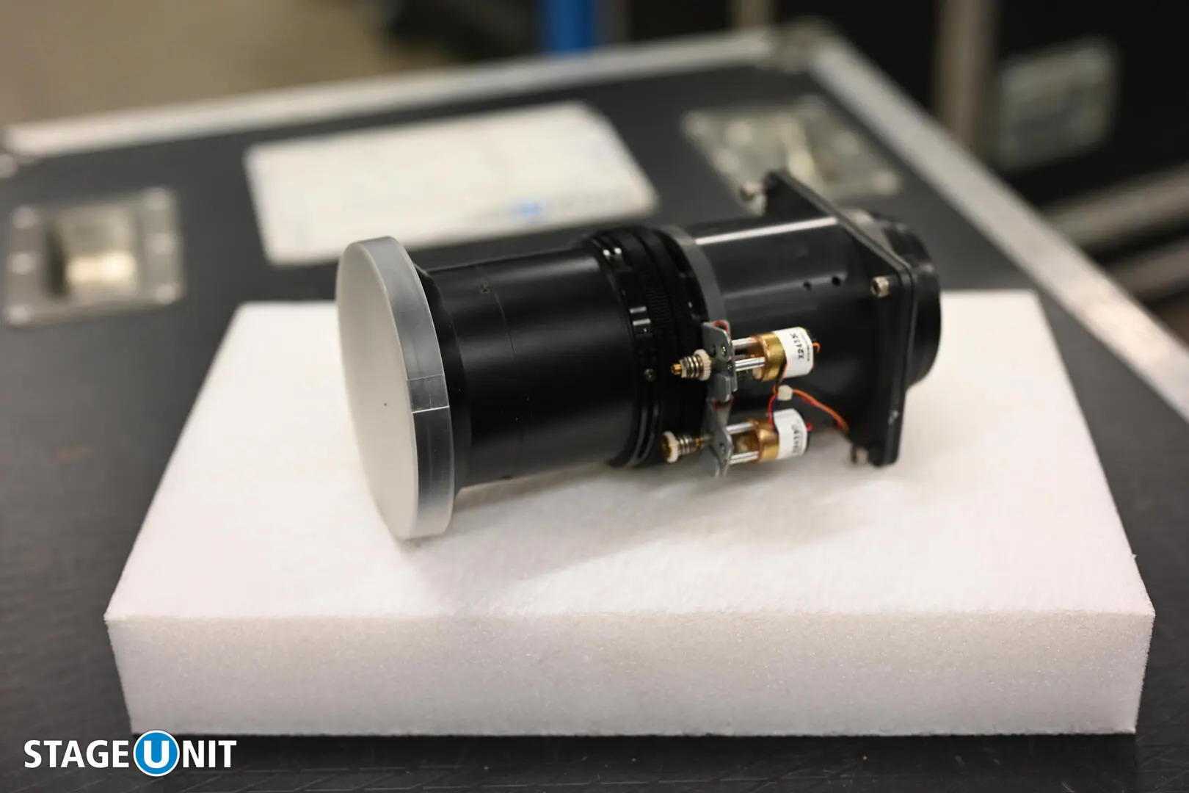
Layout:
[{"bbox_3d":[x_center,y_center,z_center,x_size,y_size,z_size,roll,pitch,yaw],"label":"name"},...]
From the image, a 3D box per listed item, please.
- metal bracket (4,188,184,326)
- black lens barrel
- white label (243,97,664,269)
[{"bbox_3d":[-0.372,-0.100,1.234,0.124,0.020,0.188,-10,33,-11],"label":"metal bracket"},{"bbox_3d":[0.036,-0.029,0.834,0.268,0.128,0.143,-11,33,-20],"label":"black lens barrel"},{"bbox_3d":[-0.123,-0.177,1.320,0.297,0.003,0.212,-10,33,-12],"label":"white label"}]

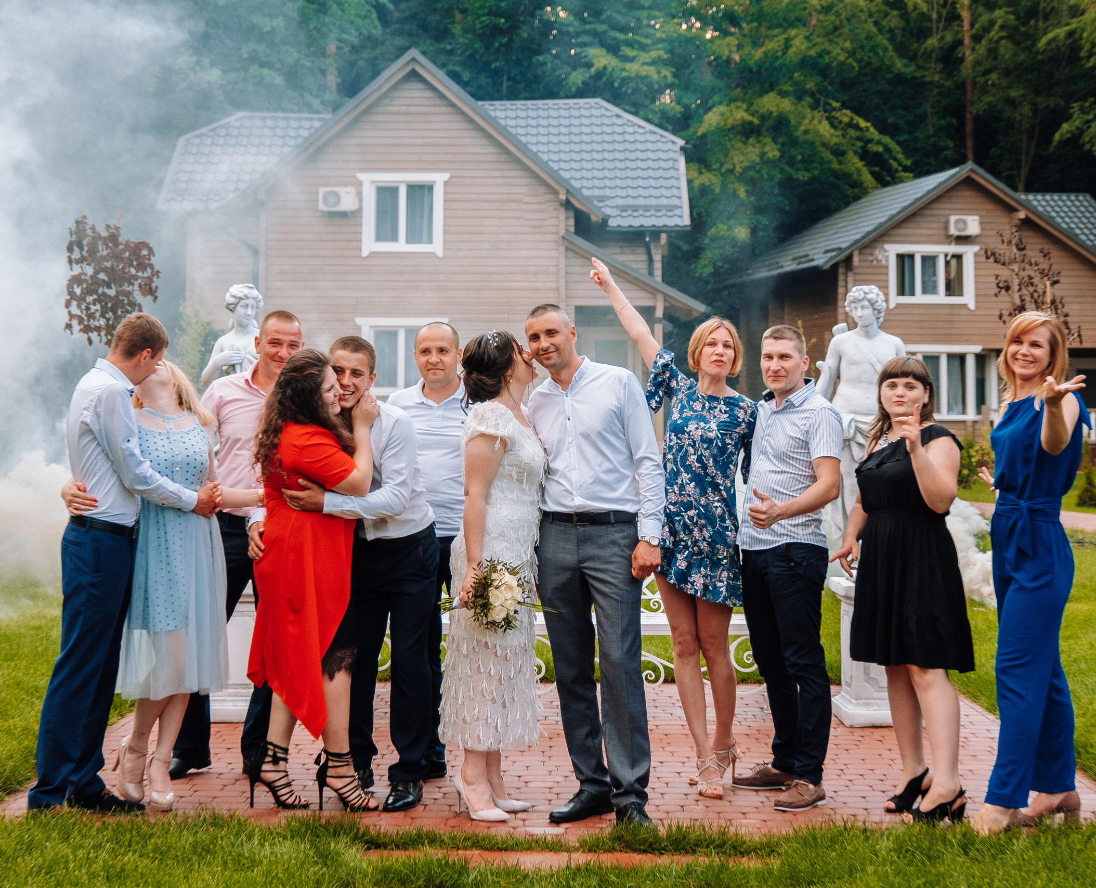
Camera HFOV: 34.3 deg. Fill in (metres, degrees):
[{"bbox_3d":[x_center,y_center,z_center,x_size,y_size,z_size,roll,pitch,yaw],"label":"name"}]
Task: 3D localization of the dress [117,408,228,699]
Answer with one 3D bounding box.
[{"bbox_3d":[-1.372,0.400,6.486,0.420,1.070,0.370,0,1,-9],"label":"dress"}]

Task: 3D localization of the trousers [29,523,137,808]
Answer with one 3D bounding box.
[{"bbox_3d":[-1.668,0.795,6.360,0.400,1.030,0.340,0,1,-12],"label":"trousers"}]

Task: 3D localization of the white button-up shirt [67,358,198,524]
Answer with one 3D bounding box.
[{"bbox_3d":[-1.506,-0.011,6.420,0.470,0.610,0.500,0,1,0],"label":"white button-up shirt"}]

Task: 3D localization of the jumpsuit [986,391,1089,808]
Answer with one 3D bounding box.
[{"bbox_3d":[1.680,0.532,6.120,0.390,1.420,0.340,1,1,37],"label":"jumpsuit"}]

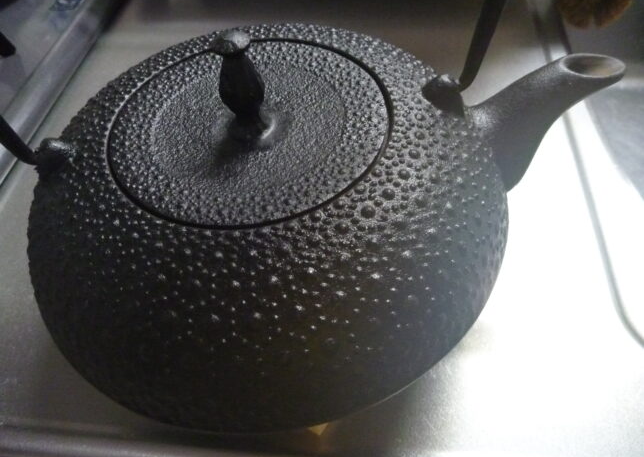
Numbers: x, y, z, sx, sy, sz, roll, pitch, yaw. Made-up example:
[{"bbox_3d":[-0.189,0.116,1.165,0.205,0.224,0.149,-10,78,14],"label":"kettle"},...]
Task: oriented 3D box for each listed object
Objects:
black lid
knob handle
[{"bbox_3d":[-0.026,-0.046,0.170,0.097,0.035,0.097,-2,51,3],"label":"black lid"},{"bbox_3d":[-0.026,-0.047,0.169,0.015,0.032,0.015,-6,51,0],"label":"knob handle"}]

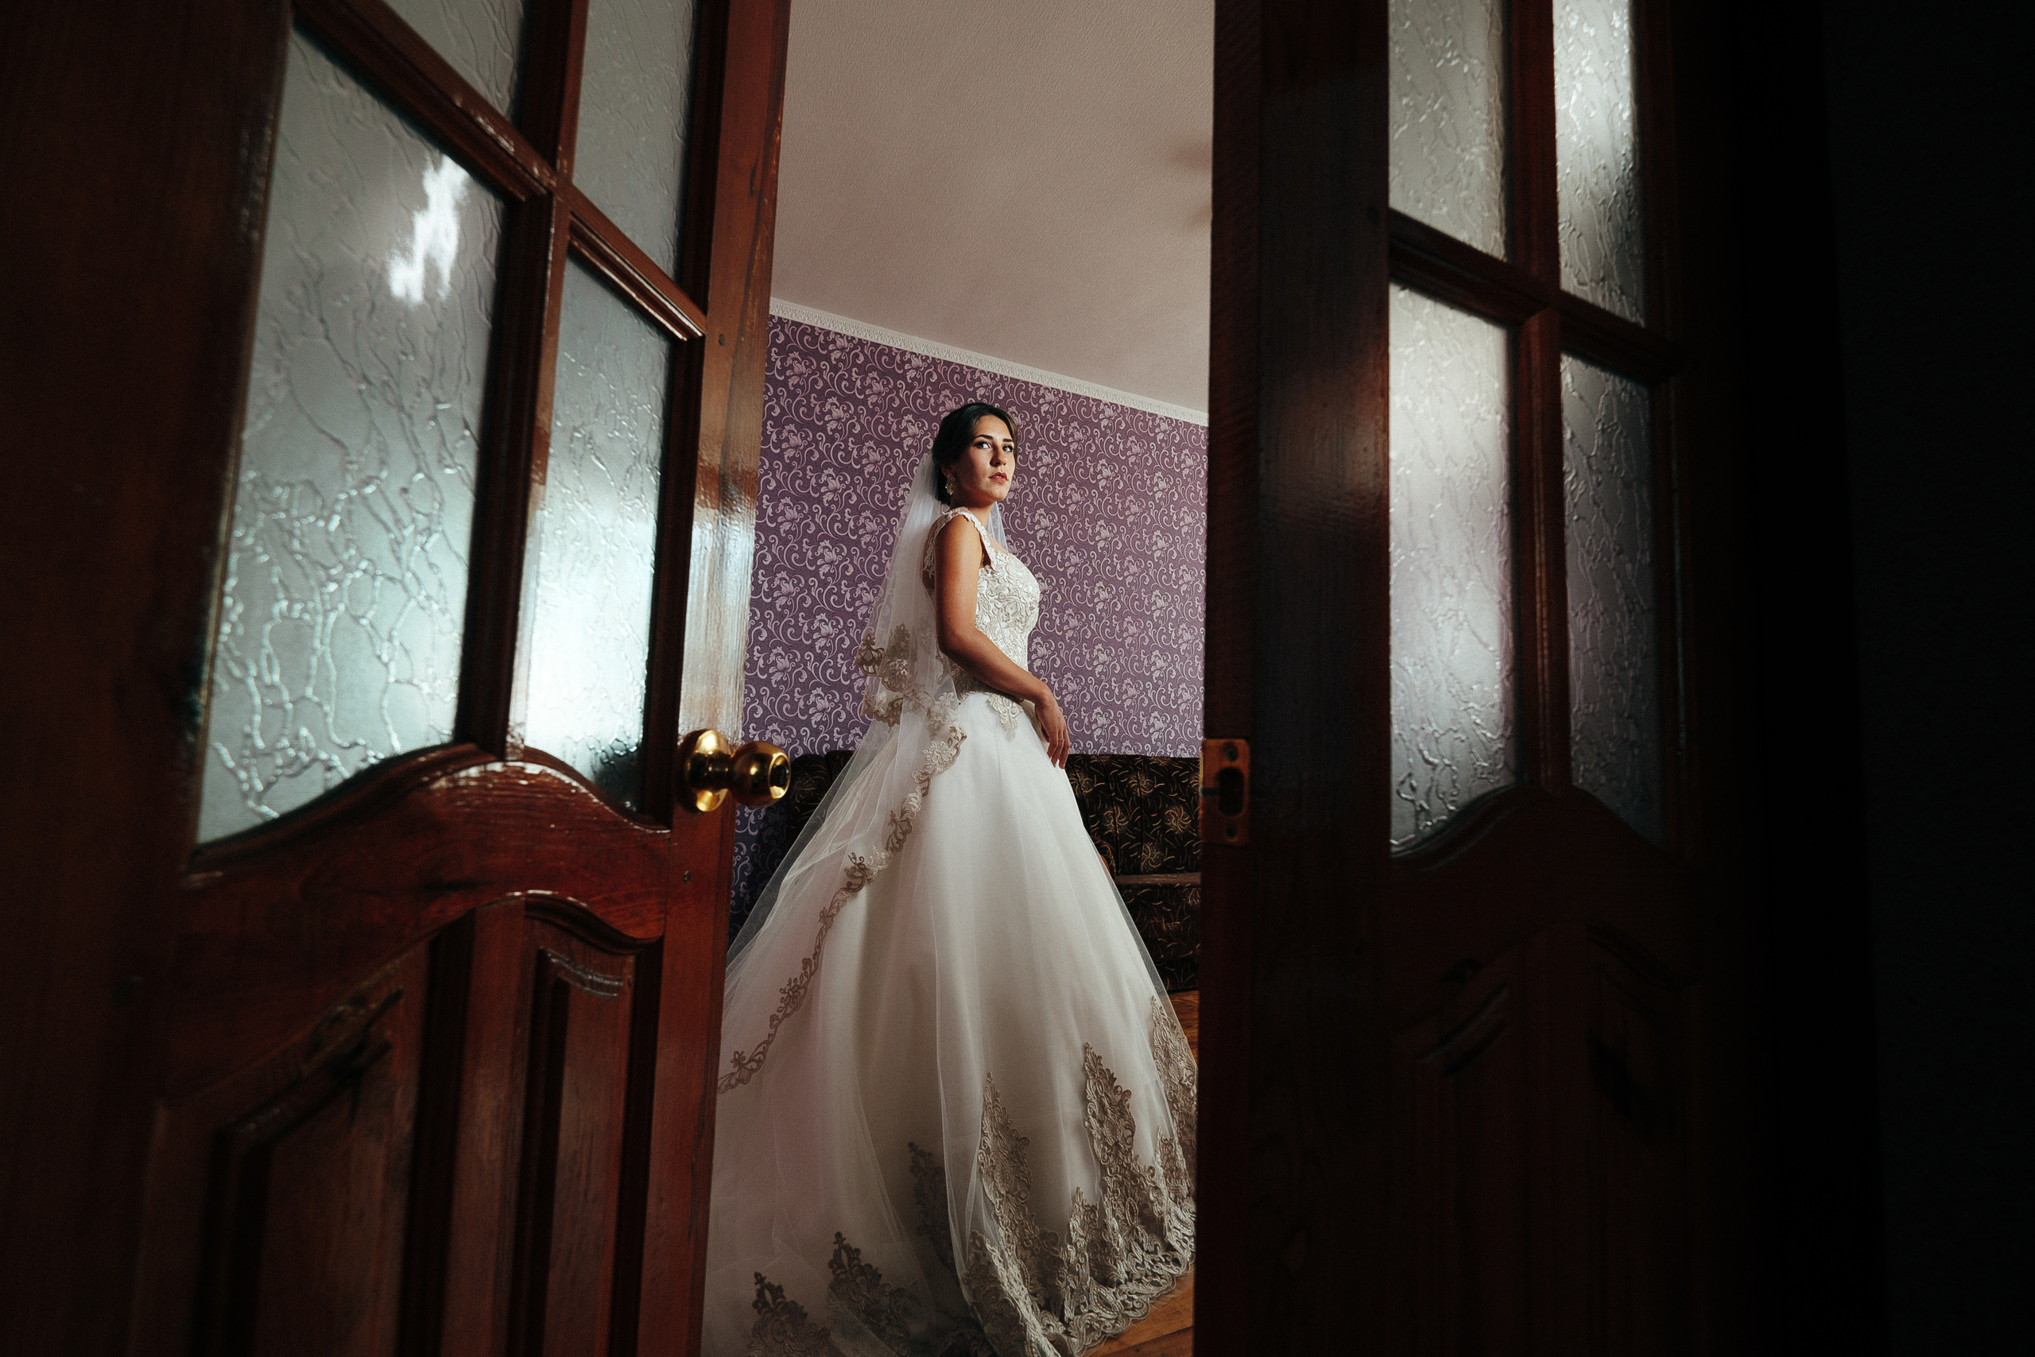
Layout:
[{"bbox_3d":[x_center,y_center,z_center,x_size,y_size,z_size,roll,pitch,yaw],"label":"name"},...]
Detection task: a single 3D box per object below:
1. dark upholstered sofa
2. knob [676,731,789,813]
[{"bbox_3d":[0.142,0.781,3.623,2.100,0.920,0.880,5,-6,-26],"label":"dark upholstered sofa"},{"bbox_3d":[-0.208,0.071,0.633,0.068,0.063,0.063,1,-6,11],"label":"knob"}]

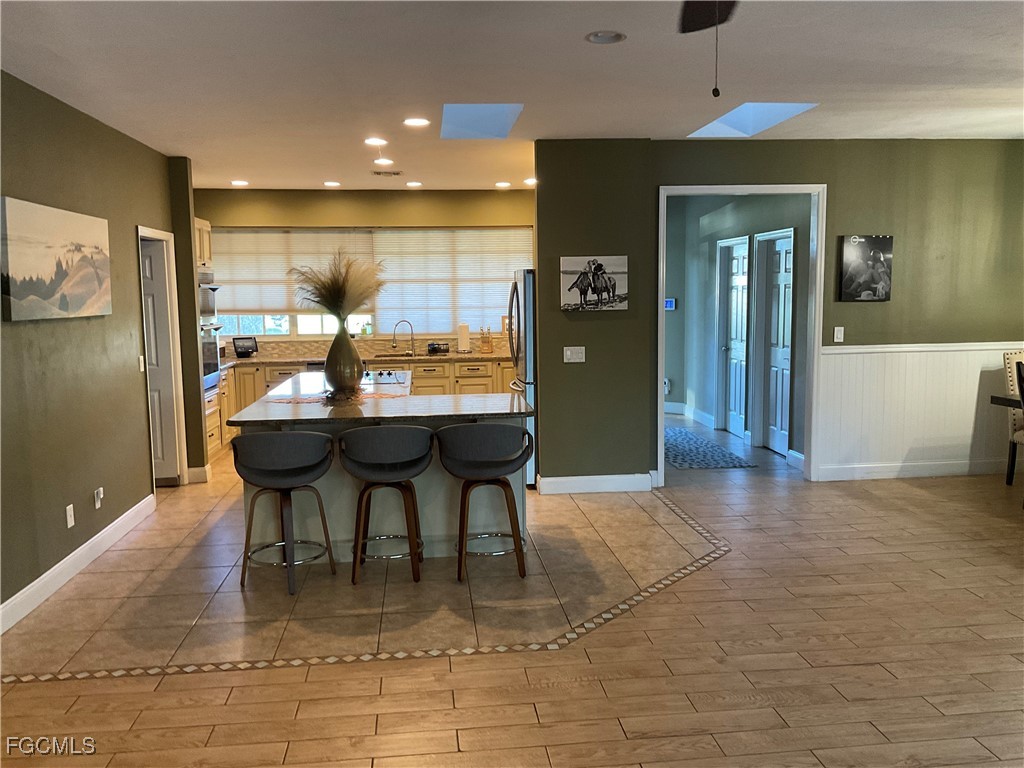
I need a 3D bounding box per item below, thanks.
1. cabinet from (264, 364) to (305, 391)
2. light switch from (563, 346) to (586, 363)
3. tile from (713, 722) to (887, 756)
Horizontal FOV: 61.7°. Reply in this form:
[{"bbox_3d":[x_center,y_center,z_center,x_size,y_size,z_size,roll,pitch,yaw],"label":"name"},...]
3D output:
[{"bbox_3d":[-2.421,0.199,9.370,0.450,0.880,0.600,-2,6,-6],"label":"cabinet"},{"bbox_3d":[0.490,-0.227,6.690,0.164,0.120,0.012,-2,6,-6],"label":"light switch"},{"bbox_3d":[1.038,1.281,3.091,0.606,0.011,0.153,-2,7,-6],"label":"tile"}]

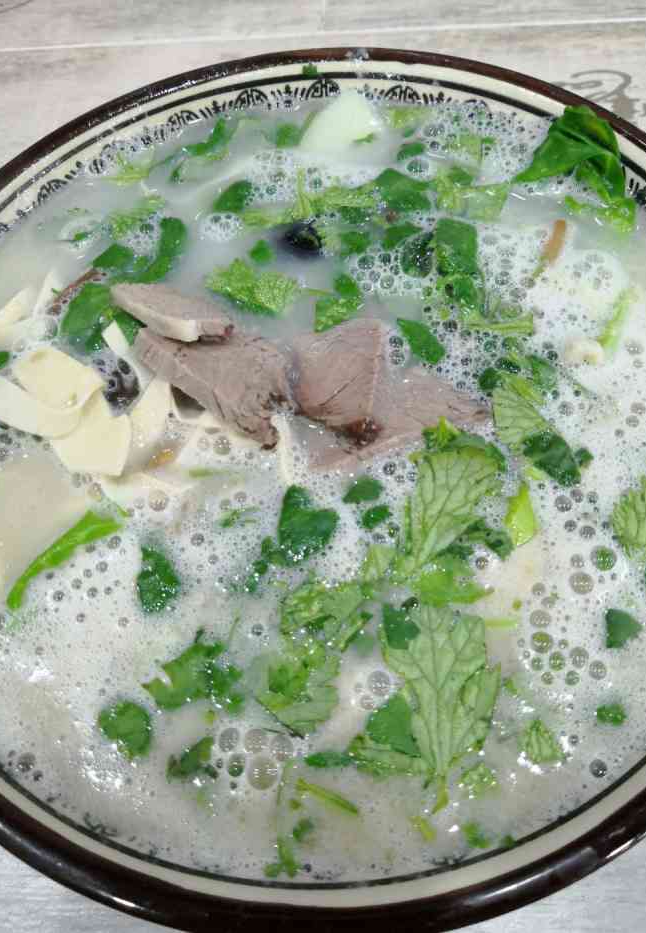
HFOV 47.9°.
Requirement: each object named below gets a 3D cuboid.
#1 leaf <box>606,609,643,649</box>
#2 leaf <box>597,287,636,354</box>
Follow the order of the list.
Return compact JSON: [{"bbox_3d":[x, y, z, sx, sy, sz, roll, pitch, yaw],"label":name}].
[{"bbox_3d":[0.069,0.038,0.167,0.008,0.004,0.009,5,65,7],"label":"leaf"},{"bbox_3d":[0.078,-0.039,0.193,0.005,0.005,0.023,21,68,13],"label":"leaf"}]

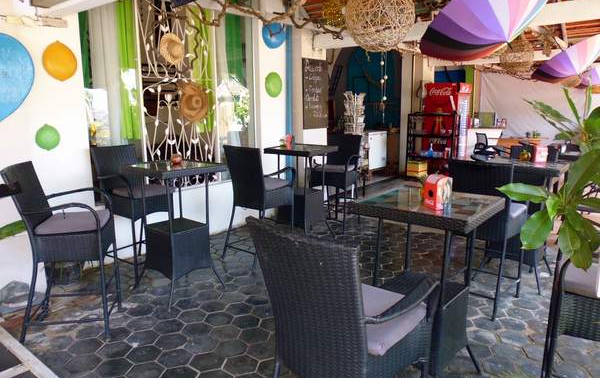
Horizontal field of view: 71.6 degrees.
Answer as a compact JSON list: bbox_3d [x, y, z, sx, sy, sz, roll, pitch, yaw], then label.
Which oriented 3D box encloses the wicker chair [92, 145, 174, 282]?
[{"bbox_3d":[-1.499,0.202,3.820,0.575,1.143,0.490,8,13,32],"label":"wicker chair"}]

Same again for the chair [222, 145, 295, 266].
[{"bbox_3d":[-0.424,0.132,4.221,0.490,1.143,0.575,8,14,34],"label":"chair"}]

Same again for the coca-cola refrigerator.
[{"bbox_3d":[2.926,-1.141,8.394,0.650,1.860,0.710,9,14,37],"label":"coca-cola refrigerator"}]

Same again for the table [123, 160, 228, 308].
[{"bbox_3d":[-0.997,0.325,3.399,0.600,1.050,0.600,10,15,39],"label":"table"}]

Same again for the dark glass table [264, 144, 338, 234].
[{"bbox_3d":[0.019,0.063,4.805,0.610,1.056,0.610,8,14,33],"label":"dark glass table"}]

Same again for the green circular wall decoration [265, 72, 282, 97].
[{"bbox_3d":[-0.328,-1.342,5.365,0.050,0.320,0.310,10,15,39],"label":"green circular wall decoration"}]

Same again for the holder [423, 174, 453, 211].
[{"bbox_3d":[0.661,0.015,1.992,0.100,0.150,0.100,-5,13,-23],"label":"holder"}]

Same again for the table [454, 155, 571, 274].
[{"bbox_3d":[1.957,0.297,3.732,0.610,1.056,0.610,9,14,37],"label":"table"}]

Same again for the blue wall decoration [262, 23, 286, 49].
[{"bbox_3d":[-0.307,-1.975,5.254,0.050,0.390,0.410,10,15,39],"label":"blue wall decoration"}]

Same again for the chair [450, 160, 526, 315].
[{"bbox_3d":[1.417,0.335,3.241,0.540,1.140,0.560,9,15,37],"label":"chair"}]

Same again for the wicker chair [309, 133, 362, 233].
[{"bbox_3d":[0.460,-0.087,5.260,0.540,1.140,0.560,8,13,31],"label":"wicker chair"}]

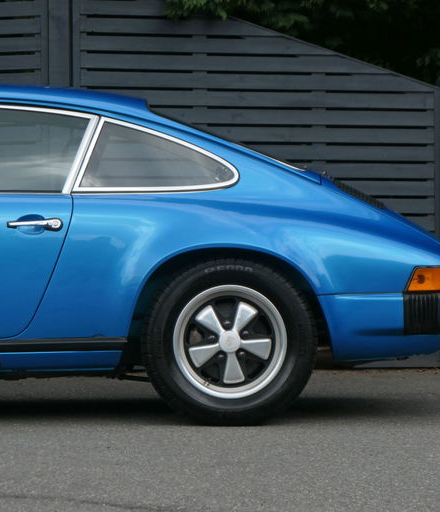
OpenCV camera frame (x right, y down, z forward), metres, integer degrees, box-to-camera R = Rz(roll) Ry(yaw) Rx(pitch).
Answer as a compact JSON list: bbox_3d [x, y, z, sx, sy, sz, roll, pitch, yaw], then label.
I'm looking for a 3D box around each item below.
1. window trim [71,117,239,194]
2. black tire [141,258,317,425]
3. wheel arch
[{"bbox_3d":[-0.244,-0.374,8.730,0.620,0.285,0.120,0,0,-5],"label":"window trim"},{"bbox_3d":[0.034,0.312,8.670,0.640,0.630,0.200,0,0,-2],"label":"black tire"},{"bbox_3d":[0.031,0.167,8.600,0.740,0.400,0.150,0,0,-2],"label":"wheel arch"}]

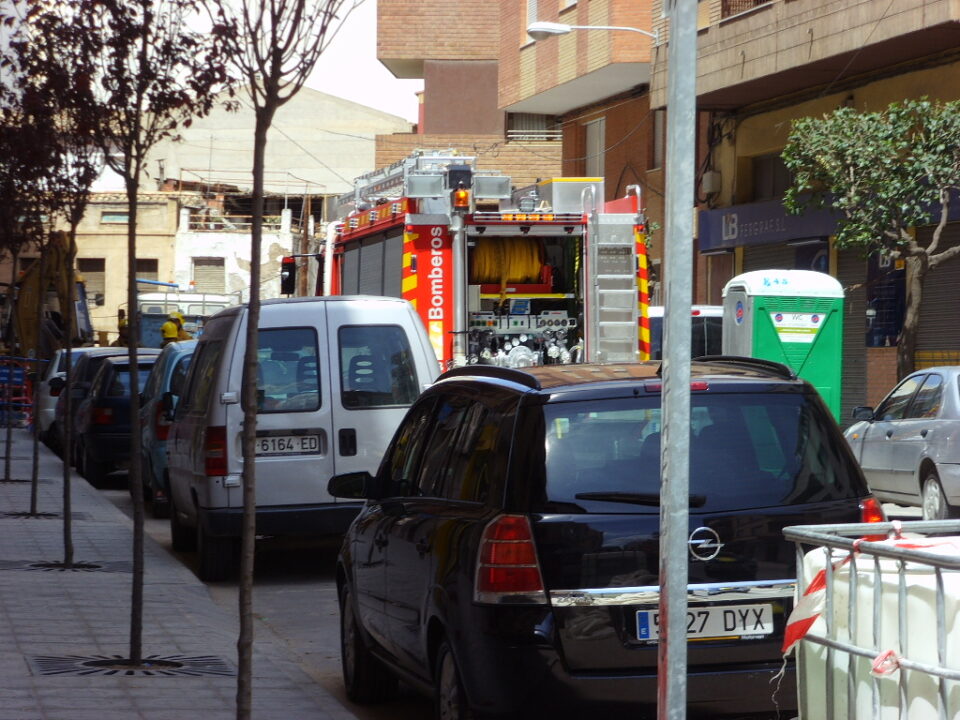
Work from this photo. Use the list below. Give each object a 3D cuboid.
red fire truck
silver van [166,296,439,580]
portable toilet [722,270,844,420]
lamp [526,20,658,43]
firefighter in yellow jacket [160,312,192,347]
[{"bbox_3d":[-0.150,-0.270,36.000,2.500,3.500,7.600,-1,0,-9],"label":"red fire truck"},{"bbox_3d":[-1.310,0.530,23.700,1.810,1.920,4.440,-2,0,-9],"label":"silver van"},{"bbox_3d":[3.500,0.170,37.300,1.120,2.380,1.120,1,1,-13],"label":"portable toilet"},{"bbox_3d":[1.730,-5.040,49.800,2.050,0.370,0.300,0,1,-10],"label":"lamp"},{"bbox_3d":[-4.500,0.220,48.500,0.420,1.830,0.550,0,1,12],"label":"firefighter in yellow jacket"}]

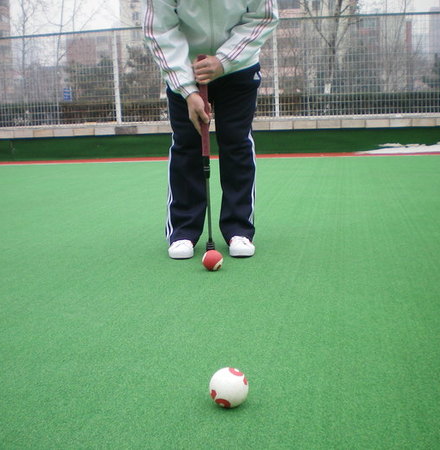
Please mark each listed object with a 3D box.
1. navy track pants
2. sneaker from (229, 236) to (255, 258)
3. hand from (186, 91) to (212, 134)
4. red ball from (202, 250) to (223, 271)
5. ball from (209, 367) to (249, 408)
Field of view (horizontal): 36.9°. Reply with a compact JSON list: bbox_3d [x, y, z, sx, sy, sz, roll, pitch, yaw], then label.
[{"bbox_3d":[-0.033,-0.357,2.738,0.410,0.890,0.320,-2,9,0],"label":"navy track pants"},{"bbox_3d":[0.073,0.059,2.689,0.102,0.106,0.265,-3,9,-7],"label":"sneaker"},{"bbox_3d":[-0.080,-0.417,2.465,0.082,0.155,0.090,-13,9,2],"label":"hand"},{"bbox_3d":[-0.026,0.129,2.369,0.075,0.075,0.075,-2,9,0],"label":"red ball"},{"bbox_3d":[0.018,0.306,1.240,0.075,0.075,0.075,-2,9,0],"label":"ball"}]

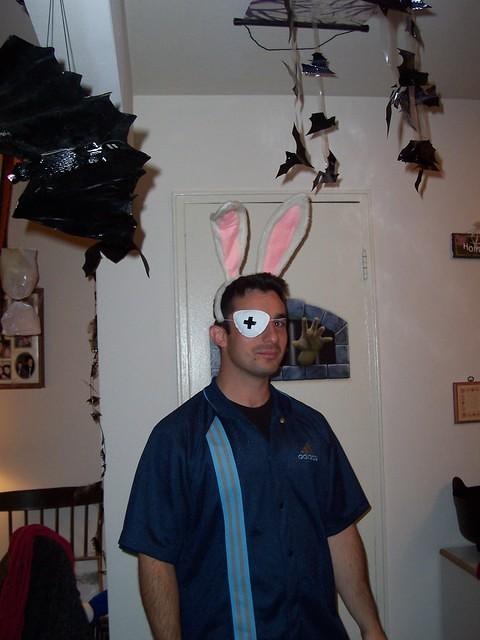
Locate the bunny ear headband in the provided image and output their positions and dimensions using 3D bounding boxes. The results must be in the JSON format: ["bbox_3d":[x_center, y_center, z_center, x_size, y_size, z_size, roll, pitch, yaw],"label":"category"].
[{"bbox_3d":[0.047,-0.149,1.680,0.250,0.305,0.090,0,-4,-28],"label":"bunny ear headband"}]

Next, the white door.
[{"bbox_3d":[0.154,0.587,2.362,0.708,2.077,0.080,-2,-4,-6],"label":"white door"}]

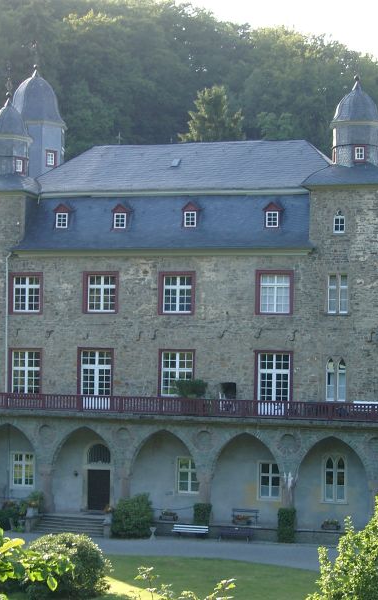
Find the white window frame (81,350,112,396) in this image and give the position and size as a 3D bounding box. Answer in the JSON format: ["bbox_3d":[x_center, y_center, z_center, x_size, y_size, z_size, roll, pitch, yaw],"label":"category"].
[{"bbox_3d":[-5.205,4.438,83.090,1.781,3.143,0.150,0,-1,17],"label":"white window frame"}]

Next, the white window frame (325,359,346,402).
[{"bbox_3d":[7.445,4.077,74.908,1.036,2.175,0.150,0,-2,19],"label":"white window frame"}]

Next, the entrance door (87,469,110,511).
[{"bbox_3d":[-4.809,10.153,79.038,1.271,2.183,0.150,0,-2,19],"label":"entrance door"}]

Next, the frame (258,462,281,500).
[{"bbox_3d":[4.474,9.964,81.196,1.422,2.080,0.150,0,-1,19],"label":"frame"}]

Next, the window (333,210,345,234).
[{"bbox_3d":[8.173,-4.182,80.325,0.665,1.251,0.150,0,-1,19],"label":"window"}]

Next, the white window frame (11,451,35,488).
[{"bbox_3d":[-9.418,9.731,84.296,1.390,1.962,0.150,0,-1,17],"label":"white window frame"}]

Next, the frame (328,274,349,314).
[{"bbox_3d":[8.084,-0.285,80.251,1.163,2.198,0.150,0,-1,19],"label":"frame"}]

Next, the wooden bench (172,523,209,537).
[{"bbox_3d":[0.071,12.197,78.063,1.971,0.780,0.600,0,-1,17],"label":"wooden bench"}]

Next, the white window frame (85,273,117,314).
[{"bbox_3d":[-4.676,-0.314,79.264,1.651,2.000,0.150,0,-2,19],"label":"white window frame"}]

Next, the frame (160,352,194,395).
[{"bbox_3d":[-0.630,4.103,81.679,1.831,2.406,0.150,0,-1,17],"label":"frame"}]

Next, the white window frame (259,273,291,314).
[{"bbox_3d":[4.425,-0.316,76.096,1.623,2.043,0.150,0,-2,19],"label":"white window frame"}]

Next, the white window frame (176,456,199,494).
[{"bbox_3d":[0.070,9.811,82.690,1.504,2.118,0.150,0,-1,19],"label":"white window frame"}]

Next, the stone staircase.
[{"bbox_3d":[-6.483,12.601,82.534,4.420,0.870,1.450,0,-1,19],"label":"stone staircase"}]

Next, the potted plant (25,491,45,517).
[{"bbox_3d":[-8.636,11.463,83.213,1.050,1.486,1.050,1,-1,0],"label":"potted plant"}]

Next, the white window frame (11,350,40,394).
[{"bbox_3d":[-8.887,3.972,80.597,1.692,2.384,0.150,0,-2,19],"label":"white window frame"}]

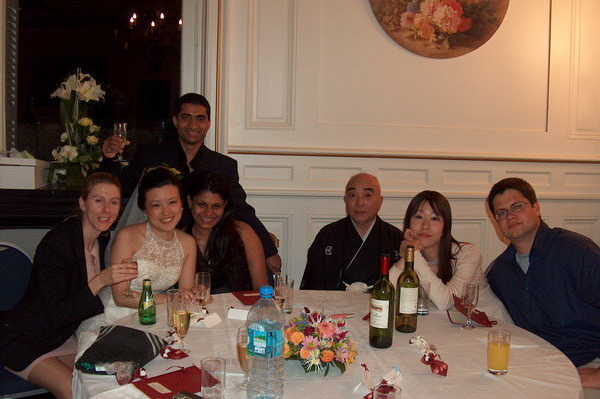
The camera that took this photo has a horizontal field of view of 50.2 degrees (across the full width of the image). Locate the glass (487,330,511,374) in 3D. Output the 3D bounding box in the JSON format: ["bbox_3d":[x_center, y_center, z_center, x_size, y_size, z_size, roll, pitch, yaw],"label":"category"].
[{"bbox_3d":[0.584,0.448,1.876,0.063,0.118,0.063,1,6,0],"label":"glass"}]

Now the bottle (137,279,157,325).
[{"bbox_3d":[-0.540,0.362,2.273,0.061,0.155,0.061,1,6,0],"label":"bottle"}]

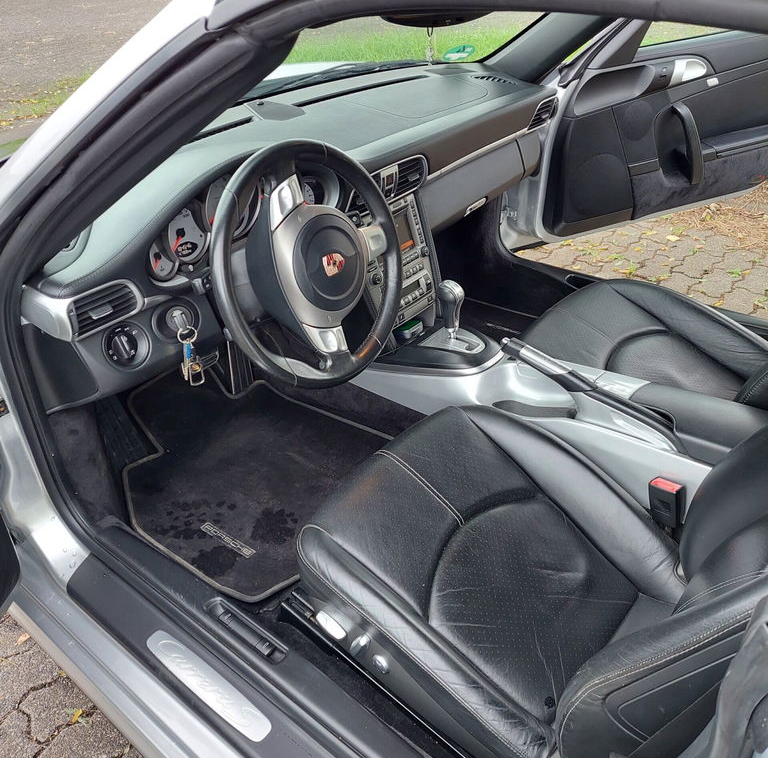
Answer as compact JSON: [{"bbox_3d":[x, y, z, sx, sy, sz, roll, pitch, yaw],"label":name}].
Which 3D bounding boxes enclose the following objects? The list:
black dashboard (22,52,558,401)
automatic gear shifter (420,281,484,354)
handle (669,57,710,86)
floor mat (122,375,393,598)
[{"bbox_3d":[-0.105,-0.376,1.460,0.480,0.410,1.430,24,41,31],"label":"black dashboard"},{"bbox_3d":[0.146,-0.124,1.390,0.122,0.145,0.095,24,41,31],"label":"automatic gear shifter"},{"bbox_3d":[0.920,-0.928,2.137,0.155,0.080,0.045,-19,38,-25],"label":"handle"},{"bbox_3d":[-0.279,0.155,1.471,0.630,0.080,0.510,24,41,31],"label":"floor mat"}]

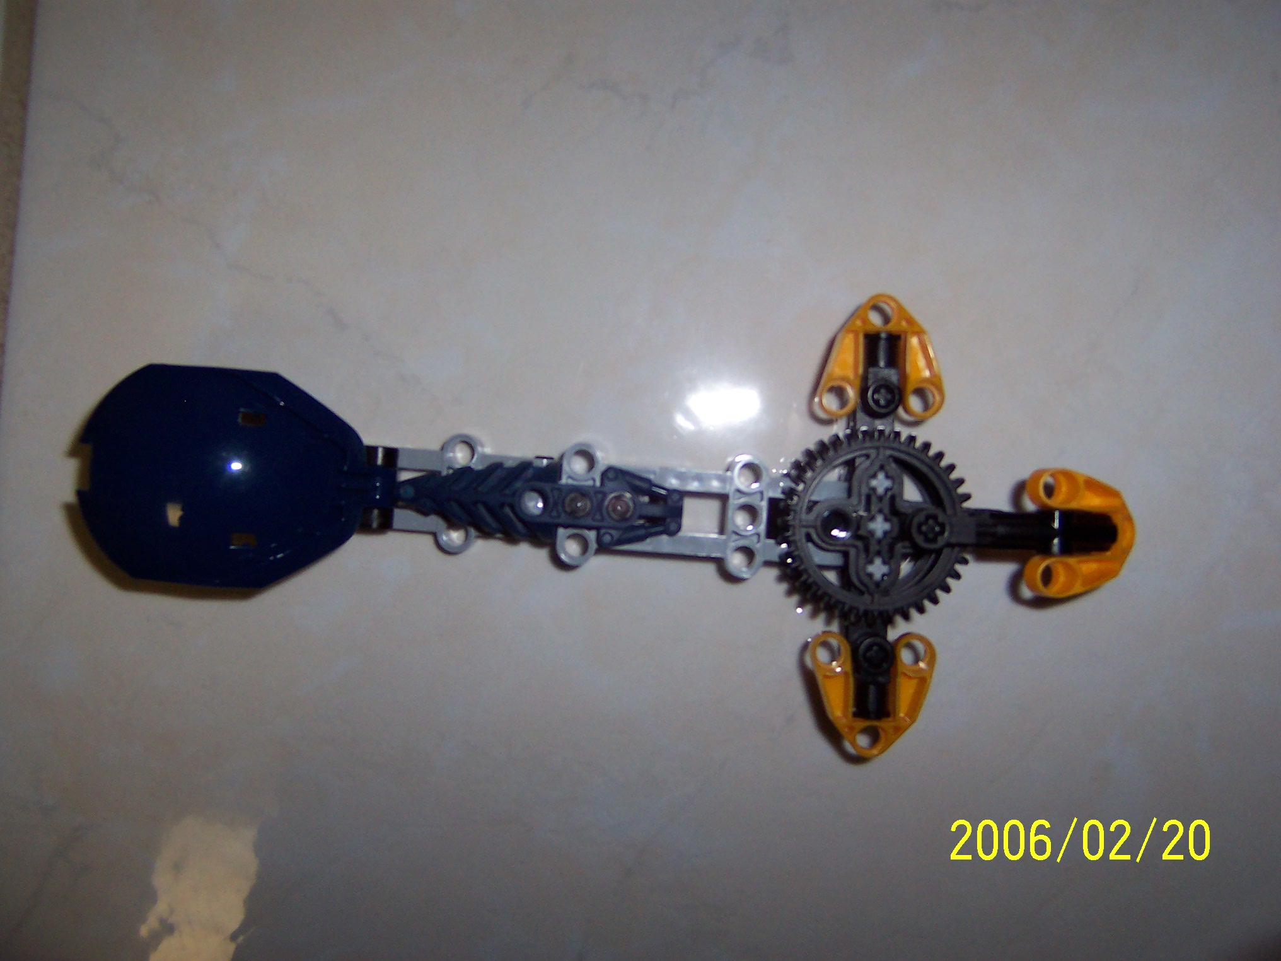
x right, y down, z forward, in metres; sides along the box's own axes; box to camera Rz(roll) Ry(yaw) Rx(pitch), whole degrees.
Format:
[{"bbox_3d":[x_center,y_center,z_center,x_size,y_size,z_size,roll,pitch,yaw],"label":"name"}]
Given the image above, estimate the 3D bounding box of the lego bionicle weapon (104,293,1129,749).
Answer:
[{"bbox_3d":[-0.004,0.006,0.253,0.200,0.032,0.088,3,88,0],"label":"lego bionicle weapon"}]

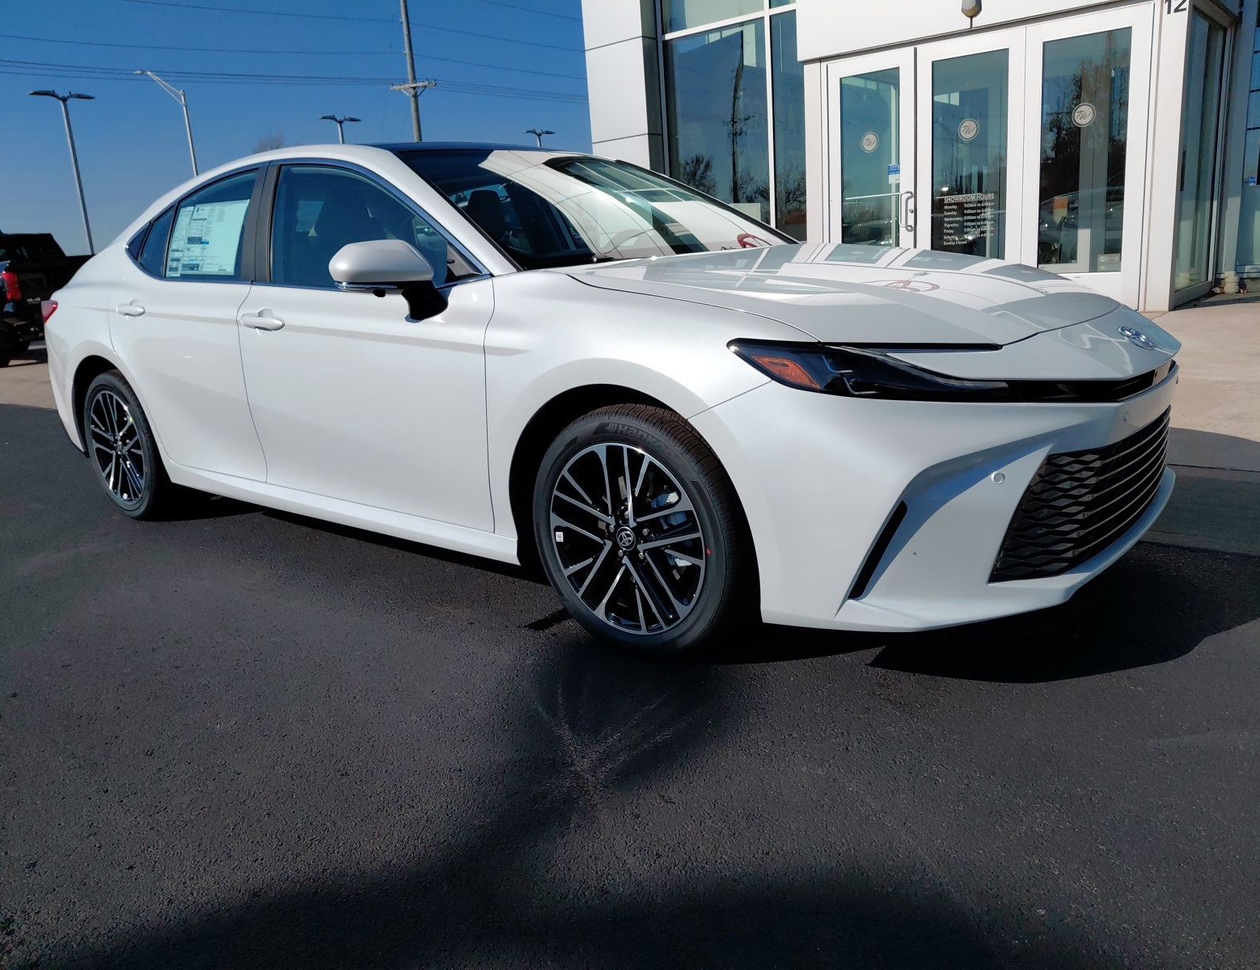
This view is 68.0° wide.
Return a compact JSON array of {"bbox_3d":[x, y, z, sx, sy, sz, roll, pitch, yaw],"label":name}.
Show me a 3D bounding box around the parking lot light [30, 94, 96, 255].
[{"bbox_3d":[-17.574,-8.620,30.186,1.850,7.570,0.360,-16,17,-42],"label":"parking lot light"}]

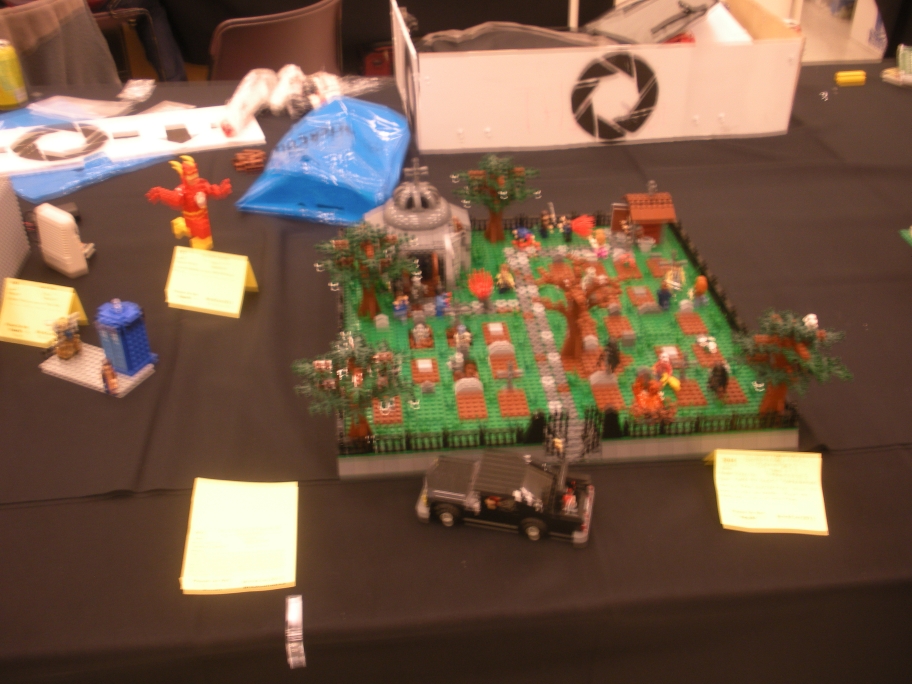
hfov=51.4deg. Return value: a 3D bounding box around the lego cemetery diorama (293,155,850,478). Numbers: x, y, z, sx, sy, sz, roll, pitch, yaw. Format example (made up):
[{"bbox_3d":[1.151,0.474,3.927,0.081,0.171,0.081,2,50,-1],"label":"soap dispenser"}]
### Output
[{"bbox_3d":[0.115,-0.085,1.207,0.611,0.190,0.556,-3,34,-4],"label":"lego cemetery diorama"}]

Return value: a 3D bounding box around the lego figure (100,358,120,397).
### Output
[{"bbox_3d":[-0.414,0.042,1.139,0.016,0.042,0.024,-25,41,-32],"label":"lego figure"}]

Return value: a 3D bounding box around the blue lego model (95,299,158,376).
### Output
[{"bbox_3d":[-0.410,-0.011,1.172,0.047,0.095,0.049,14,36,20],"label":"blue lego model"}]

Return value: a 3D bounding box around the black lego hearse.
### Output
[{"bbox_3d":[0.052,0.155,0.969,0.175,0.058,0.064,7,35,11],"label":"black lego hearse"}]

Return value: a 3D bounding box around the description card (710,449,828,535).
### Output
[{"bbox_3d":[0.324,0.139,0.990,0.108,0.060,0.100,2,34,2],"label":"description card"}]

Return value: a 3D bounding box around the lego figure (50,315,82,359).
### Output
[{"bbox_3d":[-0.495,-0.007,1.206,0.032,0.050,0.030,14,36,20],"label":"lego figure"}]

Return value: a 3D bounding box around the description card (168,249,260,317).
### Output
[{"bbox_3d":[-0.339,-0.091,1.323,0.109,0.072,0.073,9,35,13],"label":"description card"}]

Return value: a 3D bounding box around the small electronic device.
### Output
[{"bbox_3d":[-0.571,-0.152,1.393,0.067,0.095,0.041,25,41,32],"label":"small electronic device"}]

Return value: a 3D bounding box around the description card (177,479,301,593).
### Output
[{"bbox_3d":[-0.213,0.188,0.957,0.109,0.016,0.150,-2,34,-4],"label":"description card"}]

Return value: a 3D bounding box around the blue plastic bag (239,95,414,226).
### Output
[{"bbox_3d":[-0.217,-0.334,1.668,0.252,0.090,0.340,5,34,8],"label":"blue plastic bag"}]

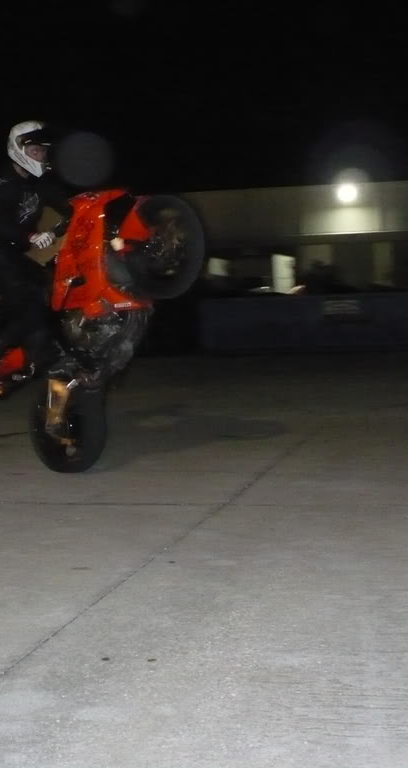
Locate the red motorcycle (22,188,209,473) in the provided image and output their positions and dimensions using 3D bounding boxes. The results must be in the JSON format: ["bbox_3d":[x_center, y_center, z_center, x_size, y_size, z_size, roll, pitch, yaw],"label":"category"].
[{"bbox_3d":[-0.709,-0.416,6.746,0.700,2.020,1.130,-7,45,-49],"label":"red motorcycle"}]

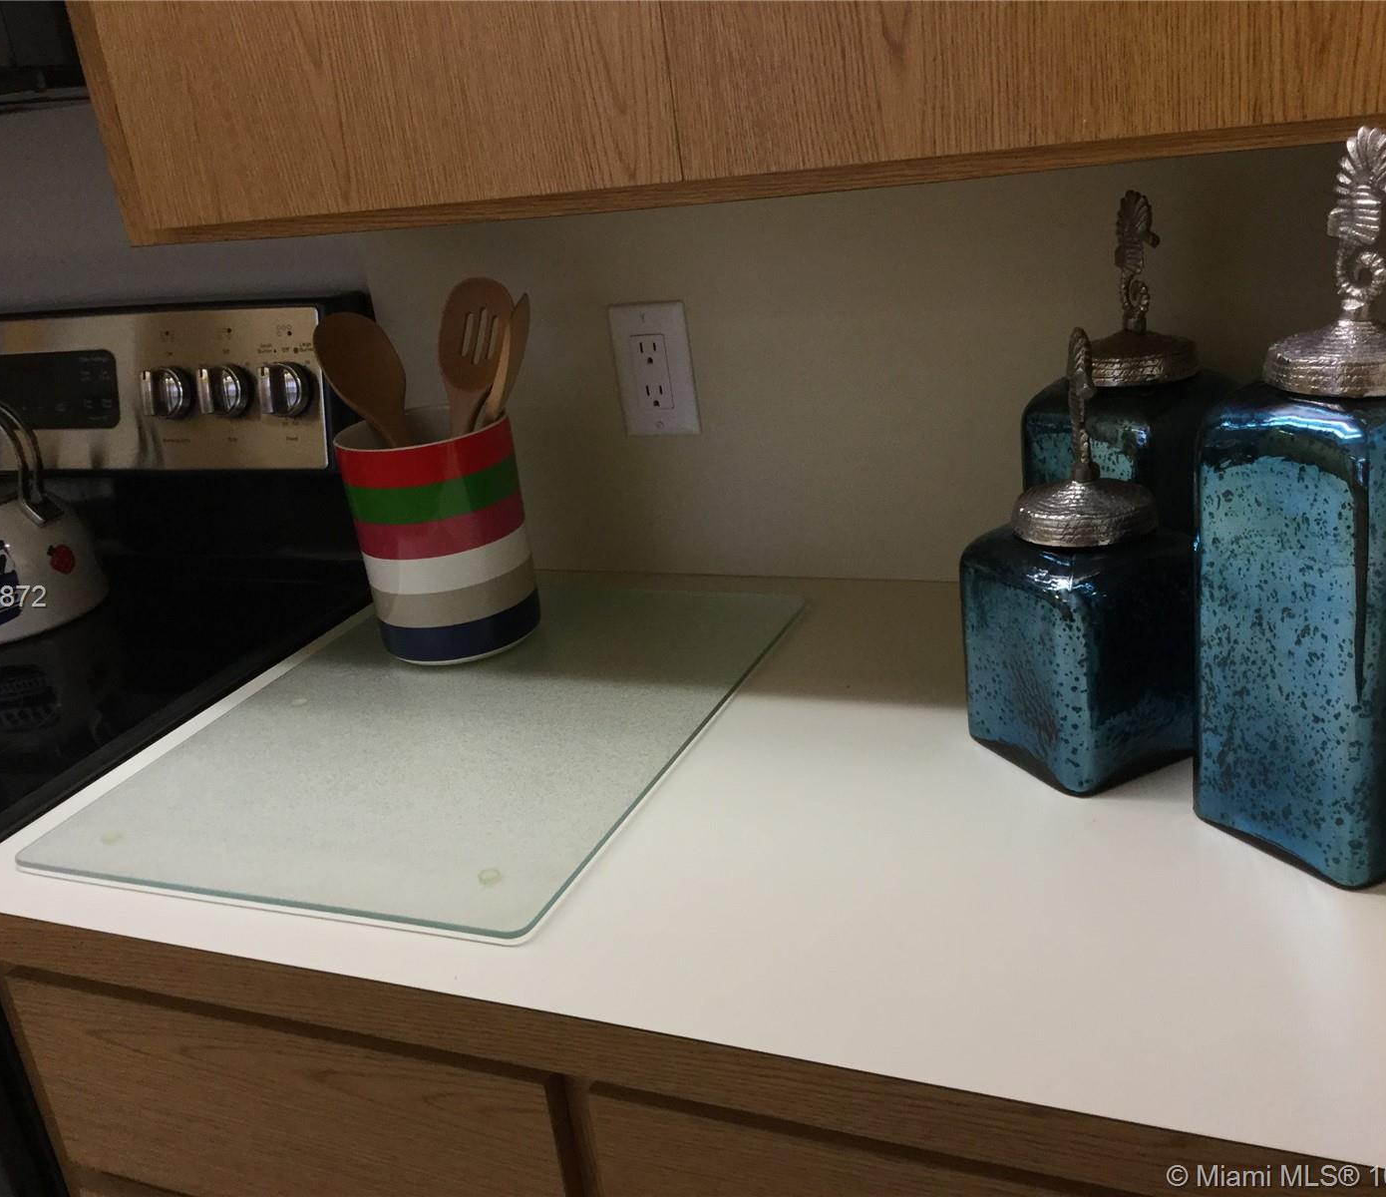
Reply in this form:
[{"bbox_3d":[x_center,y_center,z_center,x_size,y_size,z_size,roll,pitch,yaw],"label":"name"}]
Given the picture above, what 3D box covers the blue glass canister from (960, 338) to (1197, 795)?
[{"bbox_3d":[0.242,-0.032,0.884,0.117,0.271,0.117,-16,22,-21],"label":"blue glass canister"}]

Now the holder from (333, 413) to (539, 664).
[{"bbox_3d":[-0.209,-0.056,1.200,0.144,0.183,0.144,2,23,24],"label":"holder"}]

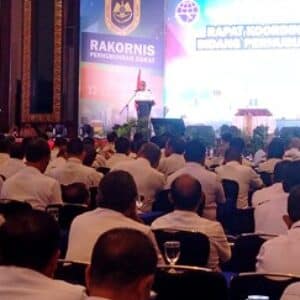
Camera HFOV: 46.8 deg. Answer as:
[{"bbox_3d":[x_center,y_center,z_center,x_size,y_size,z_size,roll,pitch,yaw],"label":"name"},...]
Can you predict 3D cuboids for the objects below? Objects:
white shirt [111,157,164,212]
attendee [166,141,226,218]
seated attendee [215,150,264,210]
[{"bbox_3d":[-0.085,0.360,3.181,0.490,0.580,0.340,3,6,22],"label":"white shirt"},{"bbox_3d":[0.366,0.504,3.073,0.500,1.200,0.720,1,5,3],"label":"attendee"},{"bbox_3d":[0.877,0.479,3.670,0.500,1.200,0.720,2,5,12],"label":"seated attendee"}]

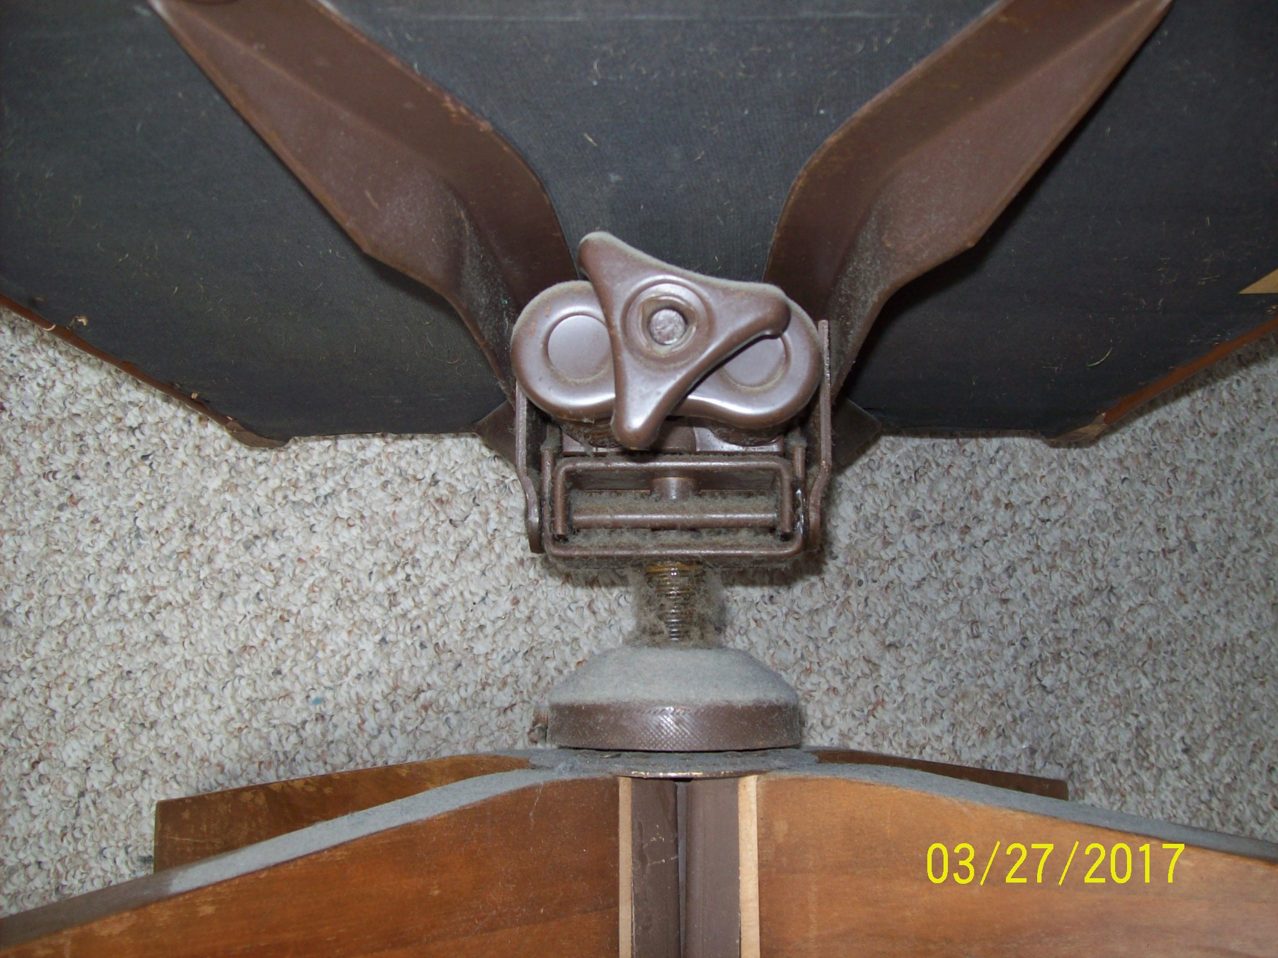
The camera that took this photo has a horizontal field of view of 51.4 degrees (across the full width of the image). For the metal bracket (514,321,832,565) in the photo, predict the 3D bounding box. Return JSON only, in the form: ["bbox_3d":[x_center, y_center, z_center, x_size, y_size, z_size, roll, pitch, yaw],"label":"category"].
[{"bbox_3d":[0.013,-0.009,0.465,0.103,0.080,0.078,0,83,2],"label":"metal bracket"}]

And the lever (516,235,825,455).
[{"bbox_3d":[0.009,-0.035,0.371,0.090,0.048,0.058,0,83,2],"label":"lever"}]

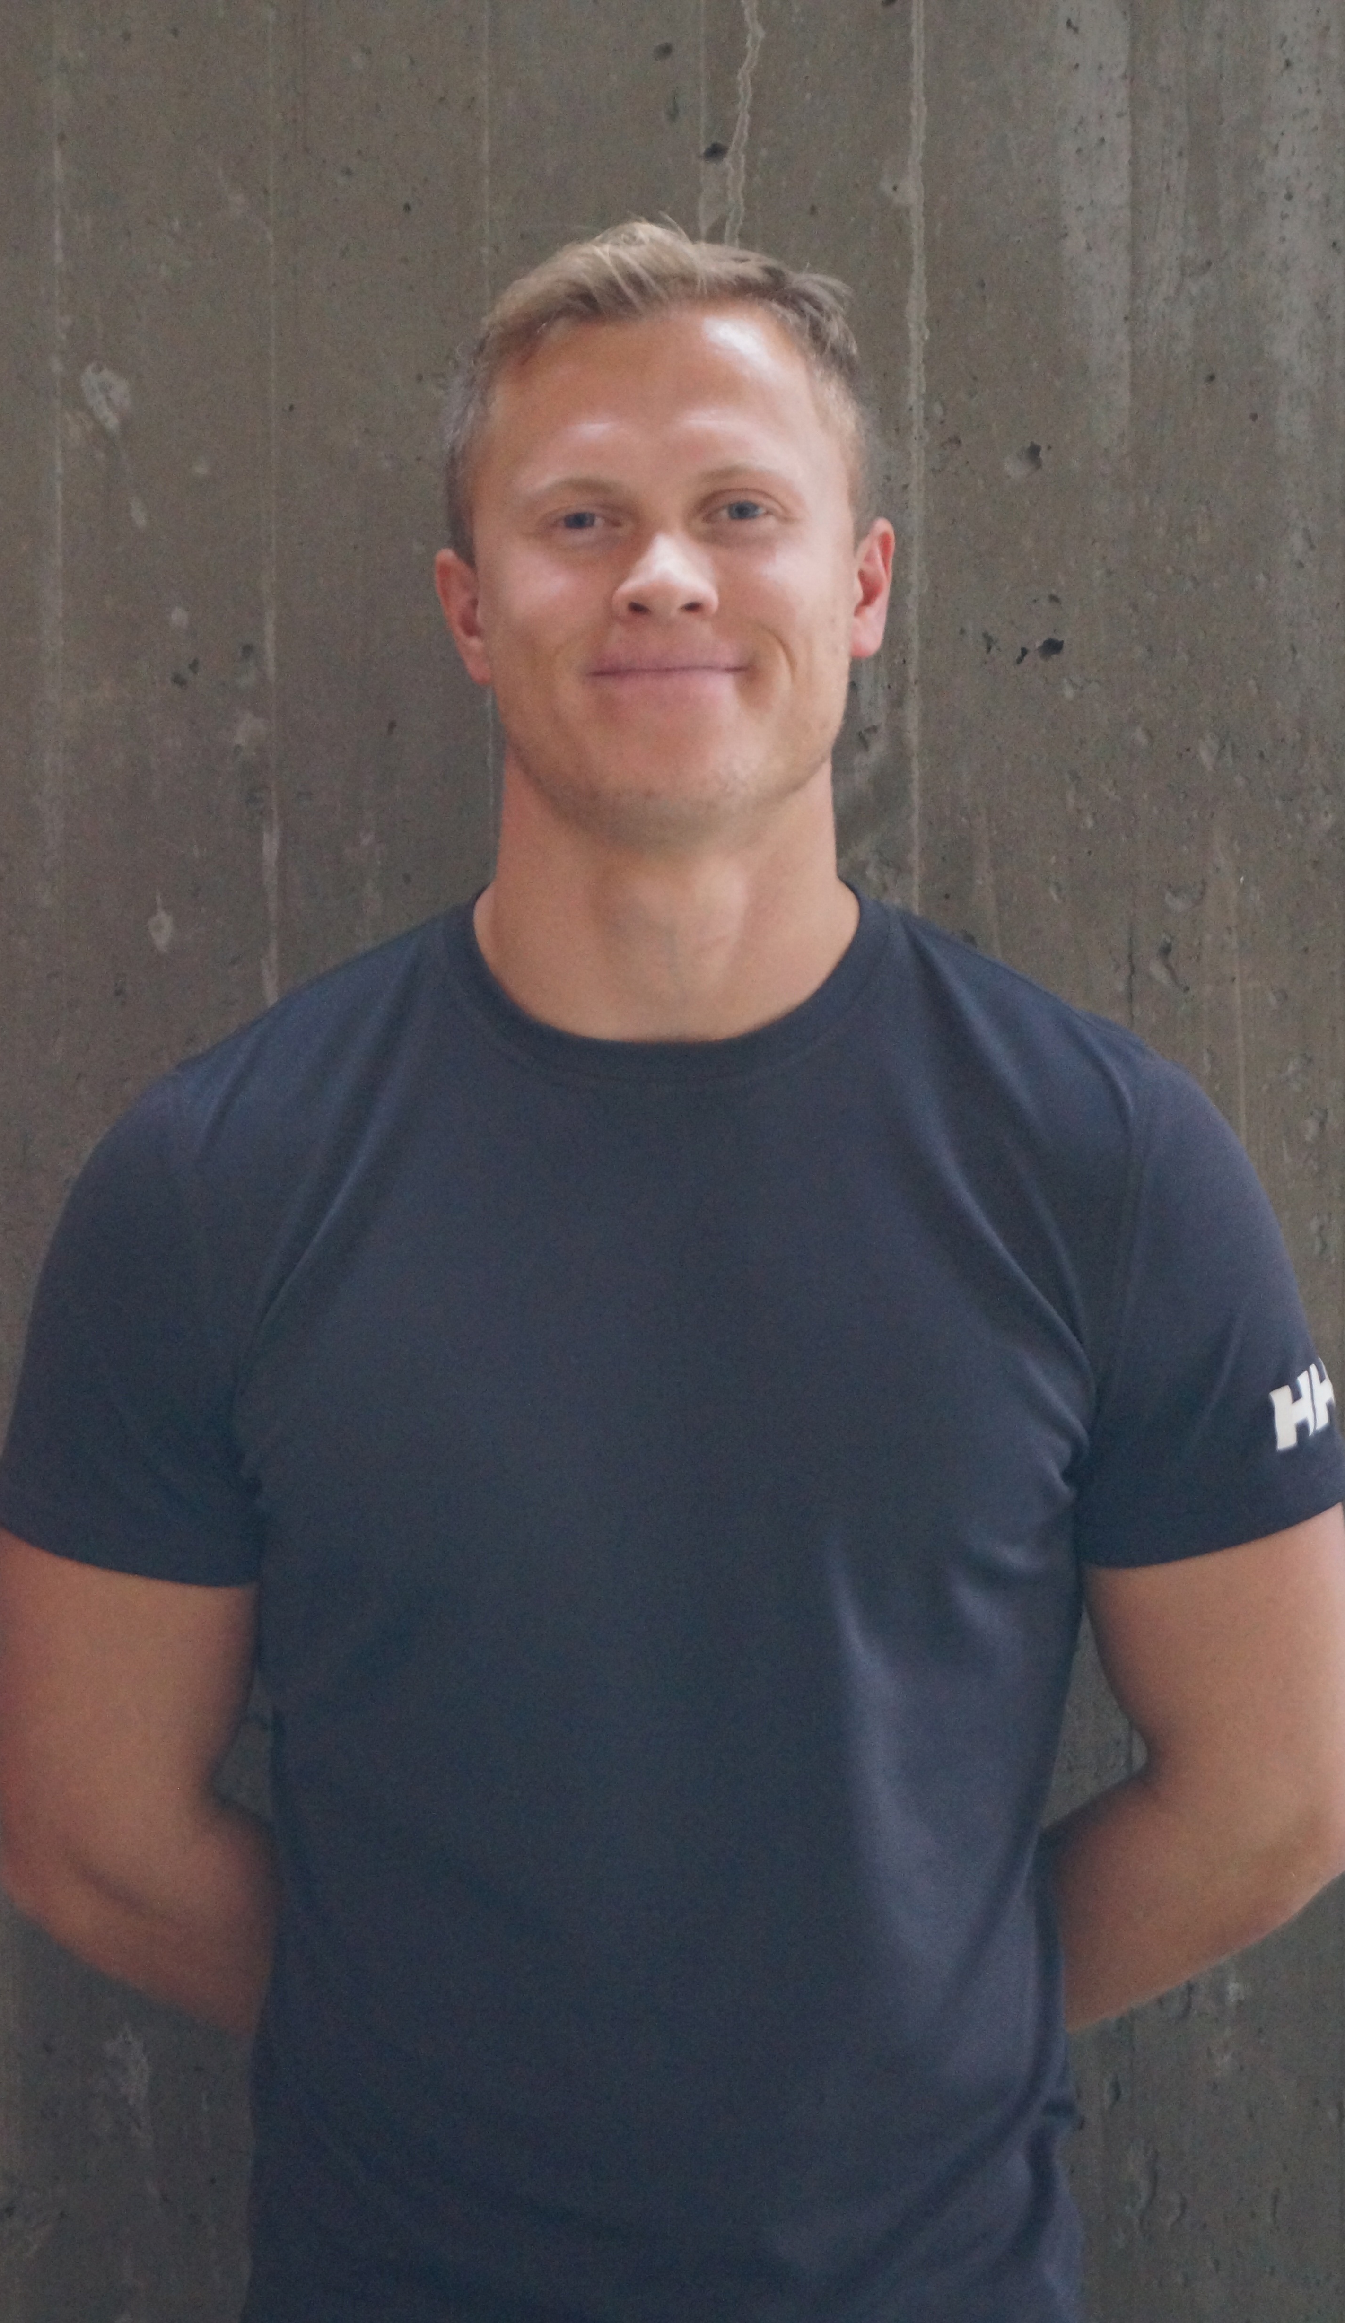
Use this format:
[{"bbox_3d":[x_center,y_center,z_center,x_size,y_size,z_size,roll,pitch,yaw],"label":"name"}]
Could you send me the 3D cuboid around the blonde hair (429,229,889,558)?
[{"bbox_3d":[-0.005,-0.302,2.150,0.175,0.165,0.205,-3,-3,0],"label":"blonde hair"}]

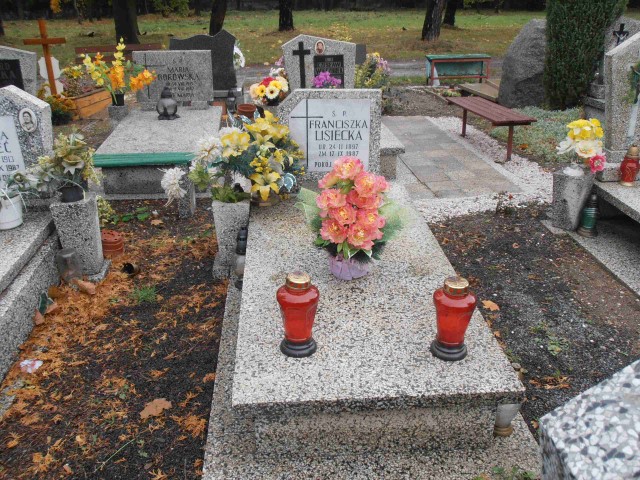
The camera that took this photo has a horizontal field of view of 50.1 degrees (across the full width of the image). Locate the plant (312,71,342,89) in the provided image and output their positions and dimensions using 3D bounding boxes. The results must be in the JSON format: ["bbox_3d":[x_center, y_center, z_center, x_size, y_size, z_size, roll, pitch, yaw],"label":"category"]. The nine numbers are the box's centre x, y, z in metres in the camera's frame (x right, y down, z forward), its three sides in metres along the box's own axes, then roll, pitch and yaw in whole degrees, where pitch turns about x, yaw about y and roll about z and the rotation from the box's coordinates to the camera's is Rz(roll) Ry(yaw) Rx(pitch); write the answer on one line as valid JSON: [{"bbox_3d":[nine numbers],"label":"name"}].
[{"bbox_3d":[0.064,-1.289,5.738,0.240,0.255,0.210,-1,24,-3],"label":"plant"}]

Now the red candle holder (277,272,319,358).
[{"bbox_3d":[-0.069,0.234,2.210,0.131,0.275,0.131,-1,24,-3],"label":"red candle holder"}]

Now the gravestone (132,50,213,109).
[{"bbox_3d":[-1.242,-1.359,5.824,0.653,0.500,0.090,-3,22,-5],"label":"gravestone"}]

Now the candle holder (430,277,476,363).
[{"bbox_3d":[0.418,0.241,2.140,0.135,0.251,0.135,-2,22,-3],"label":"candle holder"}]

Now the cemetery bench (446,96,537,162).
[{"bbox_3d":[1.452,-0.986,5.993,0.340,0.321,1.200,-5,22,-9],"label":"cemetery bench"}]

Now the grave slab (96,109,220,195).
[{"bbox_3d":[-1.204,-0.762,5.514,0.827,0.300,1.730,-3,22,-5],"label":"grave slab"}]

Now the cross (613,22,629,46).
[{"bbox_3d":[2.662,-1.798,6.061,0.130,0.240,0.035,-1,24,-3],"label":"cross"}]

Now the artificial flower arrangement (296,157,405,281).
[{"bbox_3d":[0.113,-0.083,2.702,0.380,0.455,0.300,-1,24,-3],"label":"artificial flower arrangement"}]

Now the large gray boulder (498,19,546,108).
[{"bbox_3d":[2.319,-1.876,7.287,0.800,0.950,0.620,-2,22,-3],"label":"large gray boulder"}]

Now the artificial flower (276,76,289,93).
[{"bbox_3d":[-0.321,-1.330,5.850,0.115,0.130,0.070,-17,26,-34],"label":"artificial flower"}]

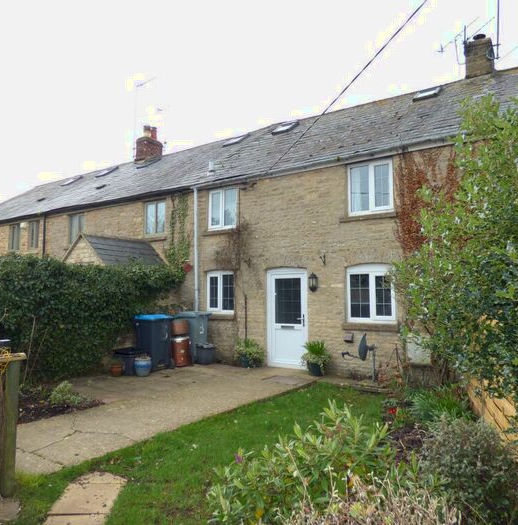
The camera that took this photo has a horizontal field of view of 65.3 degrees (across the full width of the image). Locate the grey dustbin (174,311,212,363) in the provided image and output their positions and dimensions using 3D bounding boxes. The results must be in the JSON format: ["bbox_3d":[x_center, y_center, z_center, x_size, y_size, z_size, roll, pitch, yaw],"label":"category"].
[{"bbox_3d":[-1.450,1.634,8.941,0.700,1.070,0.560,-3,-3,32],"label":"grey dustbin"}]

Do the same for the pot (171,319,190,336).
[{"bbox_3d":[-1.622,1.411,8.537,0.380,0.330,0.380,-1,-3,0],"label":"pot"}]

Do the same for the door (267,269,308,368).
[{"bbox_3d":[0.571,1.116,8.092,0.890,1.981,0.080,-3,-3,32],"label":"door"}]

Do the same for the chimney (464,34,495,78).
[{"bbox_3d":[5.245,-4.909,9.649,0.560,1.080,0.560,-3,-3,32],"label":"chimney"}]

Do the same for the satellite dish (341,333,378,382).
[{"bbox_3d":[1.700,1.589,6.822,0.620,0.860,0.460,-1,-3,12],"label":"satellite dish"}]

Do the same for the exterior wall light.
[{"bbox_3d":[1.008,0.382,7.643,0.170,0.370,0.150,-3,-3,32],"label":"exterior wall light"}]

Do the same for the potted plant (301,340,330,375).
[{"bbox_3d":[1.044,1.778,7.408,0.500,0.600,0.500,-1,-3,0],"label":"potted plant"}]

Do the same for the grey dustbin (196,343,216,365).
[{"bbox_3d":[-1.092,1.943,8.605,0.360,0.410,0.370,0,-3,-7],"label":"grey dustbin"}]

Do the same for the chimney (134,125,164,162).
[{"bbox_3d":[-4.079,-4.315,15.076,0.500,1.420,0.760,-3,-3,32],"label":"chimney"}]

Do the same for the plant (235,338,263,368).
[{"bbox_3d":[-0.207,1.854,8.177,0.540,0.540,0.520,-1,-3,0],"label":"plant"}]

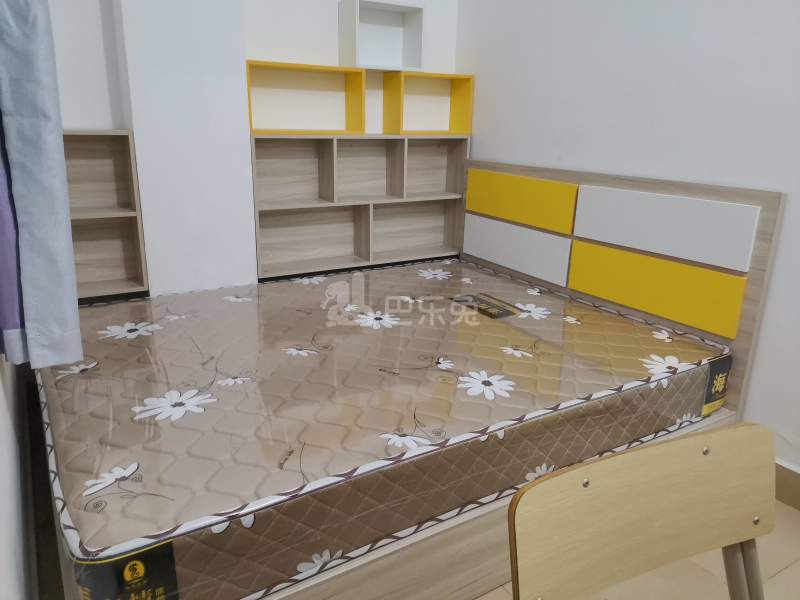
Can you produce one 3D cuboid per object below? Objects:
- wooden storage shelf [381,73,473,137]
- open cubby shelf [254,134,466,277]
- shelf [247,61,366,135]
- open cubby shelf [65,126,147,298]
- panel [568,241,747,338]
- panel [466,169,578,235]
[{"bbox_3d":[0.148,-0.981,3.035,0.437,0.288,0.160,-9,20,-31],"label":"wooden storage shelf"},{"bbox_3d":[-0.174,-0.476,2.883,1.135,0.603,0.165,-9,20,-31],"label":"open cubby shelf"},{"bbox_3d":[-0.432,-0.891,2.680,0.547,0.288,0.160,-9,20,-31],"label":"shelf"},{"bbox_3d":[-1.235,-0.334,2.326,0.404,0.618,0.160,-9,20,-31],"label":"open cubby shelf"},{"bbox_3d":[0.951,-0.064,2.316,0.020,0.214,0.746,-9,20,-31],"label":"panel"},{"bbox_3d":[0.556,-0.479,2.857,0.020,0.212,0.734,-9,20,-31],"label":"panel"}]

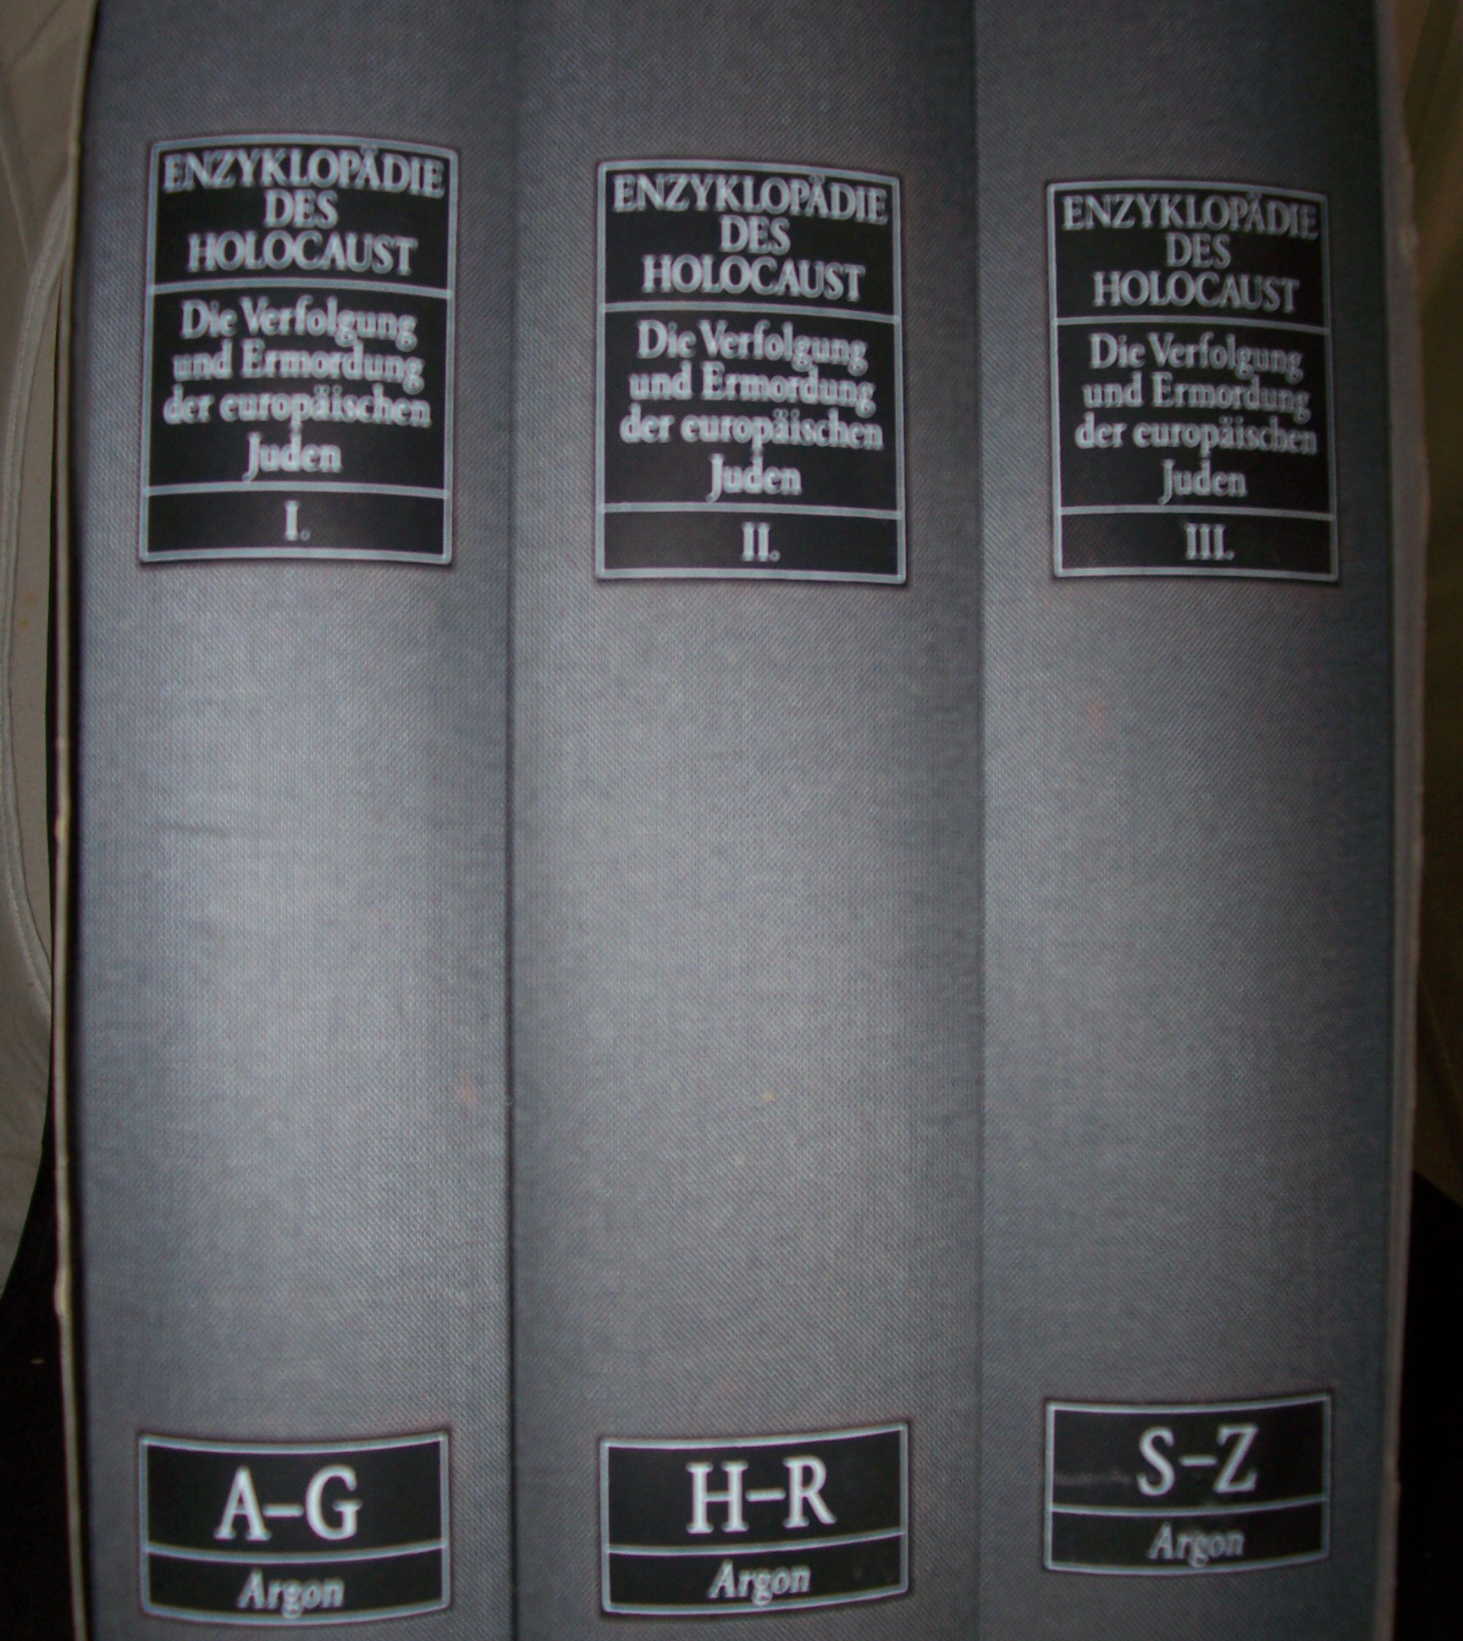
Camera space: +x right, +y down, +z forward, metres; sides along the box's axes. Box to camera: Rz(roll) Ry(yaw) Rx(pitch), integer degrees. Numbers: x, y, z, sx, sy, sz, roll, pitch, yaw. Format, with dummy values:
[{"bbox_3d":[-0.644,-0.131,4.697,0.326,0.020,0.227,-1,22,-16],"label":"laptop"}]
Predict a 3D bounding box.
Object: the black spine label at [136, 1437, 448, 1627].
[{"bbox_3d":[-0.057,0.092,0.249,0.041,0.023,0.004,0,0,-5],"label":"black spine label"}]

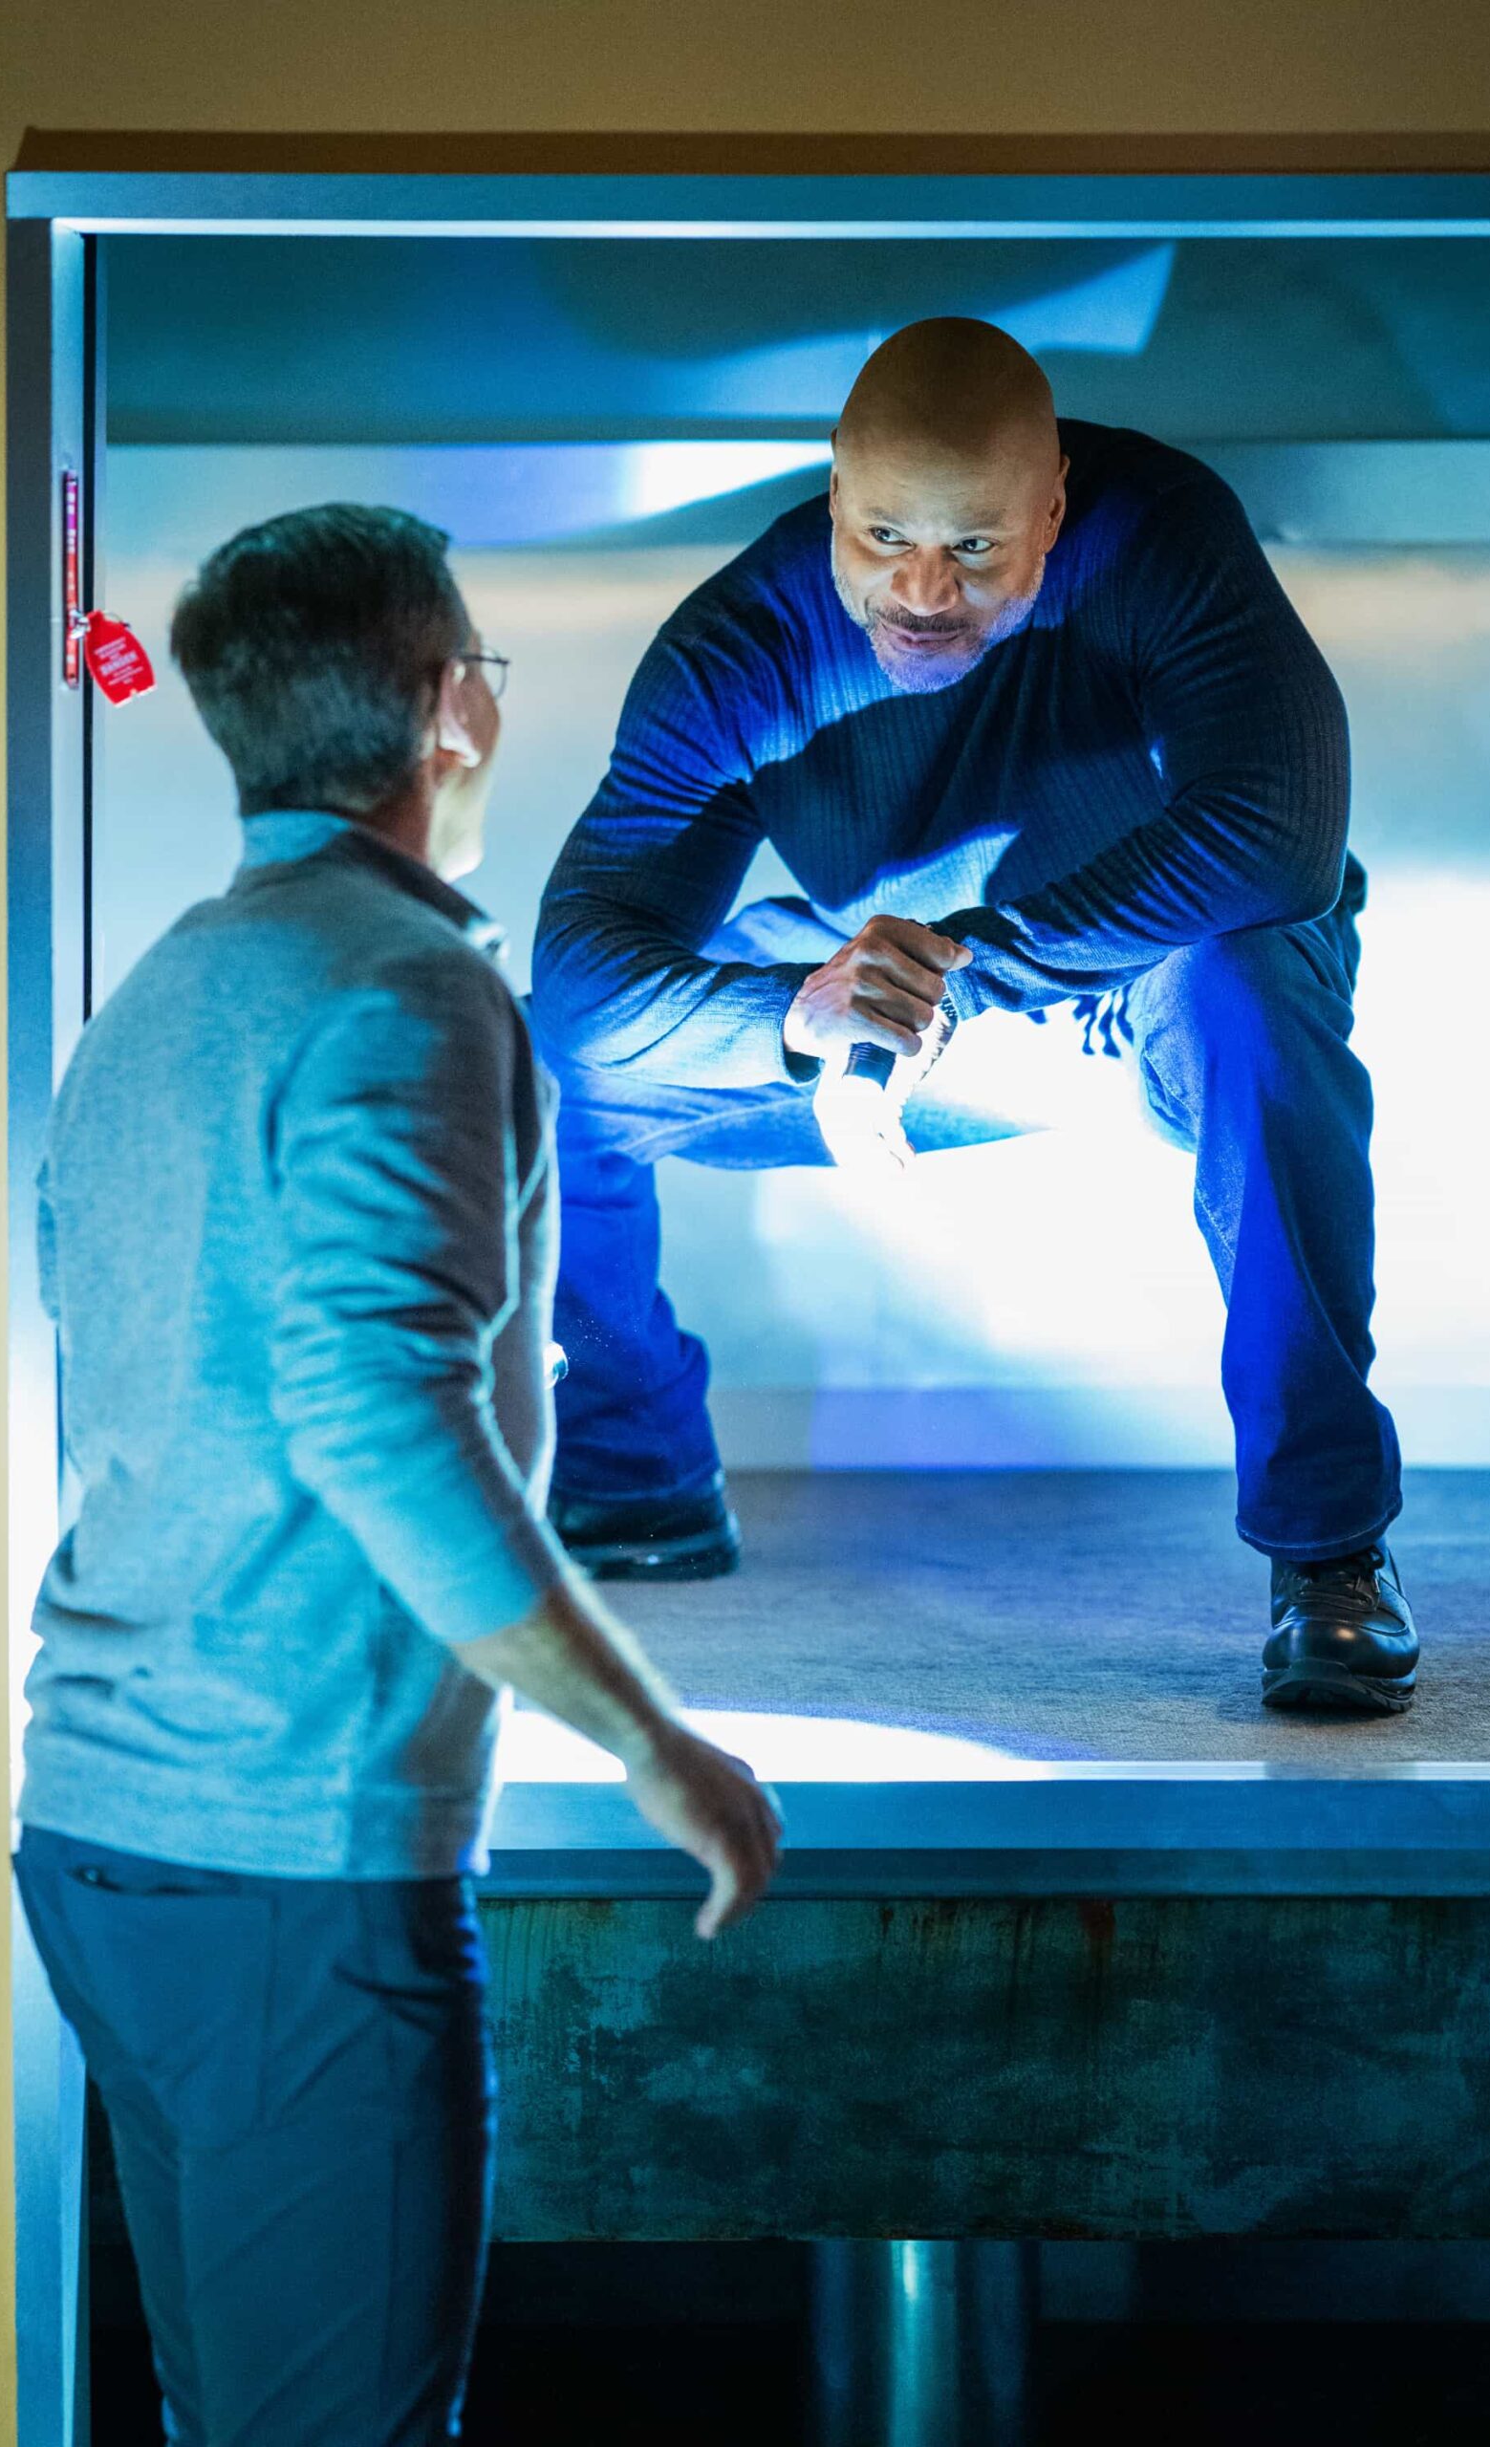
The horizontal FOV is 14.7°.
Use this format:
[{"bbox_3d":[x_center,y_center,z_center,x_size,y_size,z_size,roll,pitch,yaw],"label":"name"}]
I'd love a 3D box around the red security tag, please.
[{"bbox_3d":[-0.419,-0.379,3.850,0.039,0.063,0.004,-26,5,-6],"label":"red security tag"}]

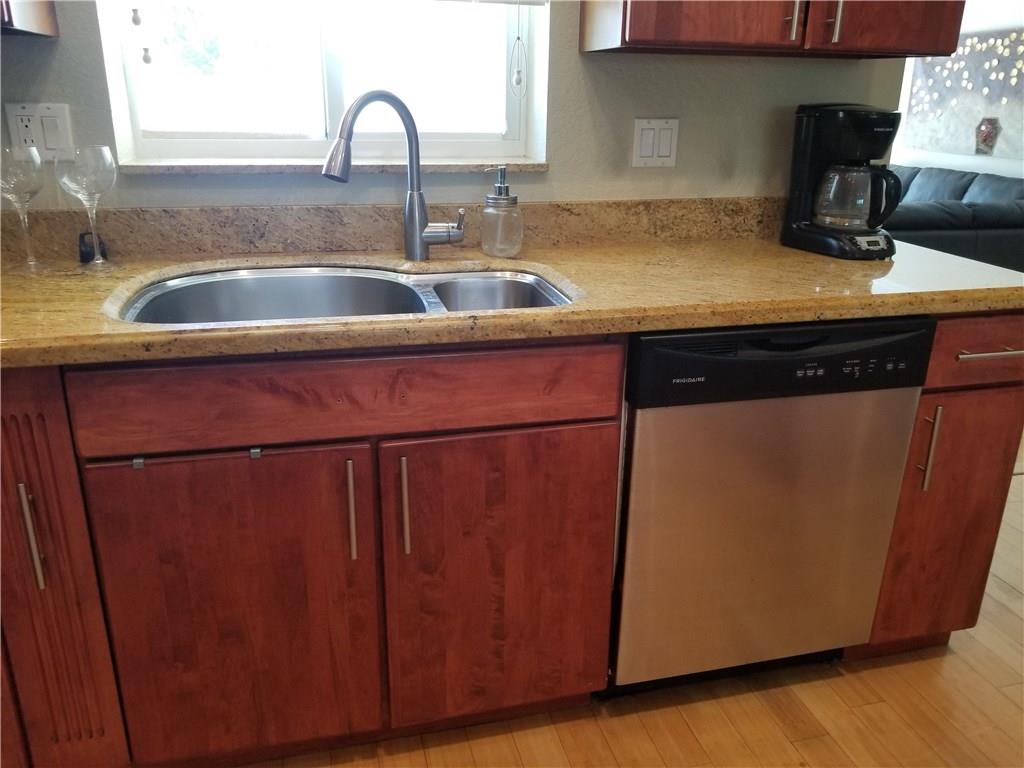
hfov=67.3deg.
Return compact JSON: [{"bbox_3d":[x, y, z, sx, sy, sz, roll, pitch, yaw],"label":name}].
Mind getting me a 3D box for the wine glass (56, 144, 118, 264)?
[{"bbox_3d":[-0.856,-0.359,1.559,0.106,0.232,0.106,-4,20,-13],"label":"wine glass"}]

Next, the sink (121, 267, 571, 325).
[{"bbox_3d":[-0.309,-0.080,1.532,0.800,0.210,0.520,-4,20,-13],"label":"sink"}]

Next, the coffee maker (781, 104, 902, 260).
[{"bbox_3d":[0.807,-0.477,1.813,0.186,0.335,0.242,-6,21,-19],"label":"coffee maker"}]

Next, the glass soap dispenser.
[{"bbox_3d":[-0.021,-0.393,1.748,0.092,0.196,0.090,1,20,0],"label":"glass soap dispenser"}]

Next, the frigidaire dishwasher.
[{"bbox_3d":[0.443,0.168,1.810,0.600,0.805,0.600,-4,20,-13],"label":"frigidaire dishwasher"}]

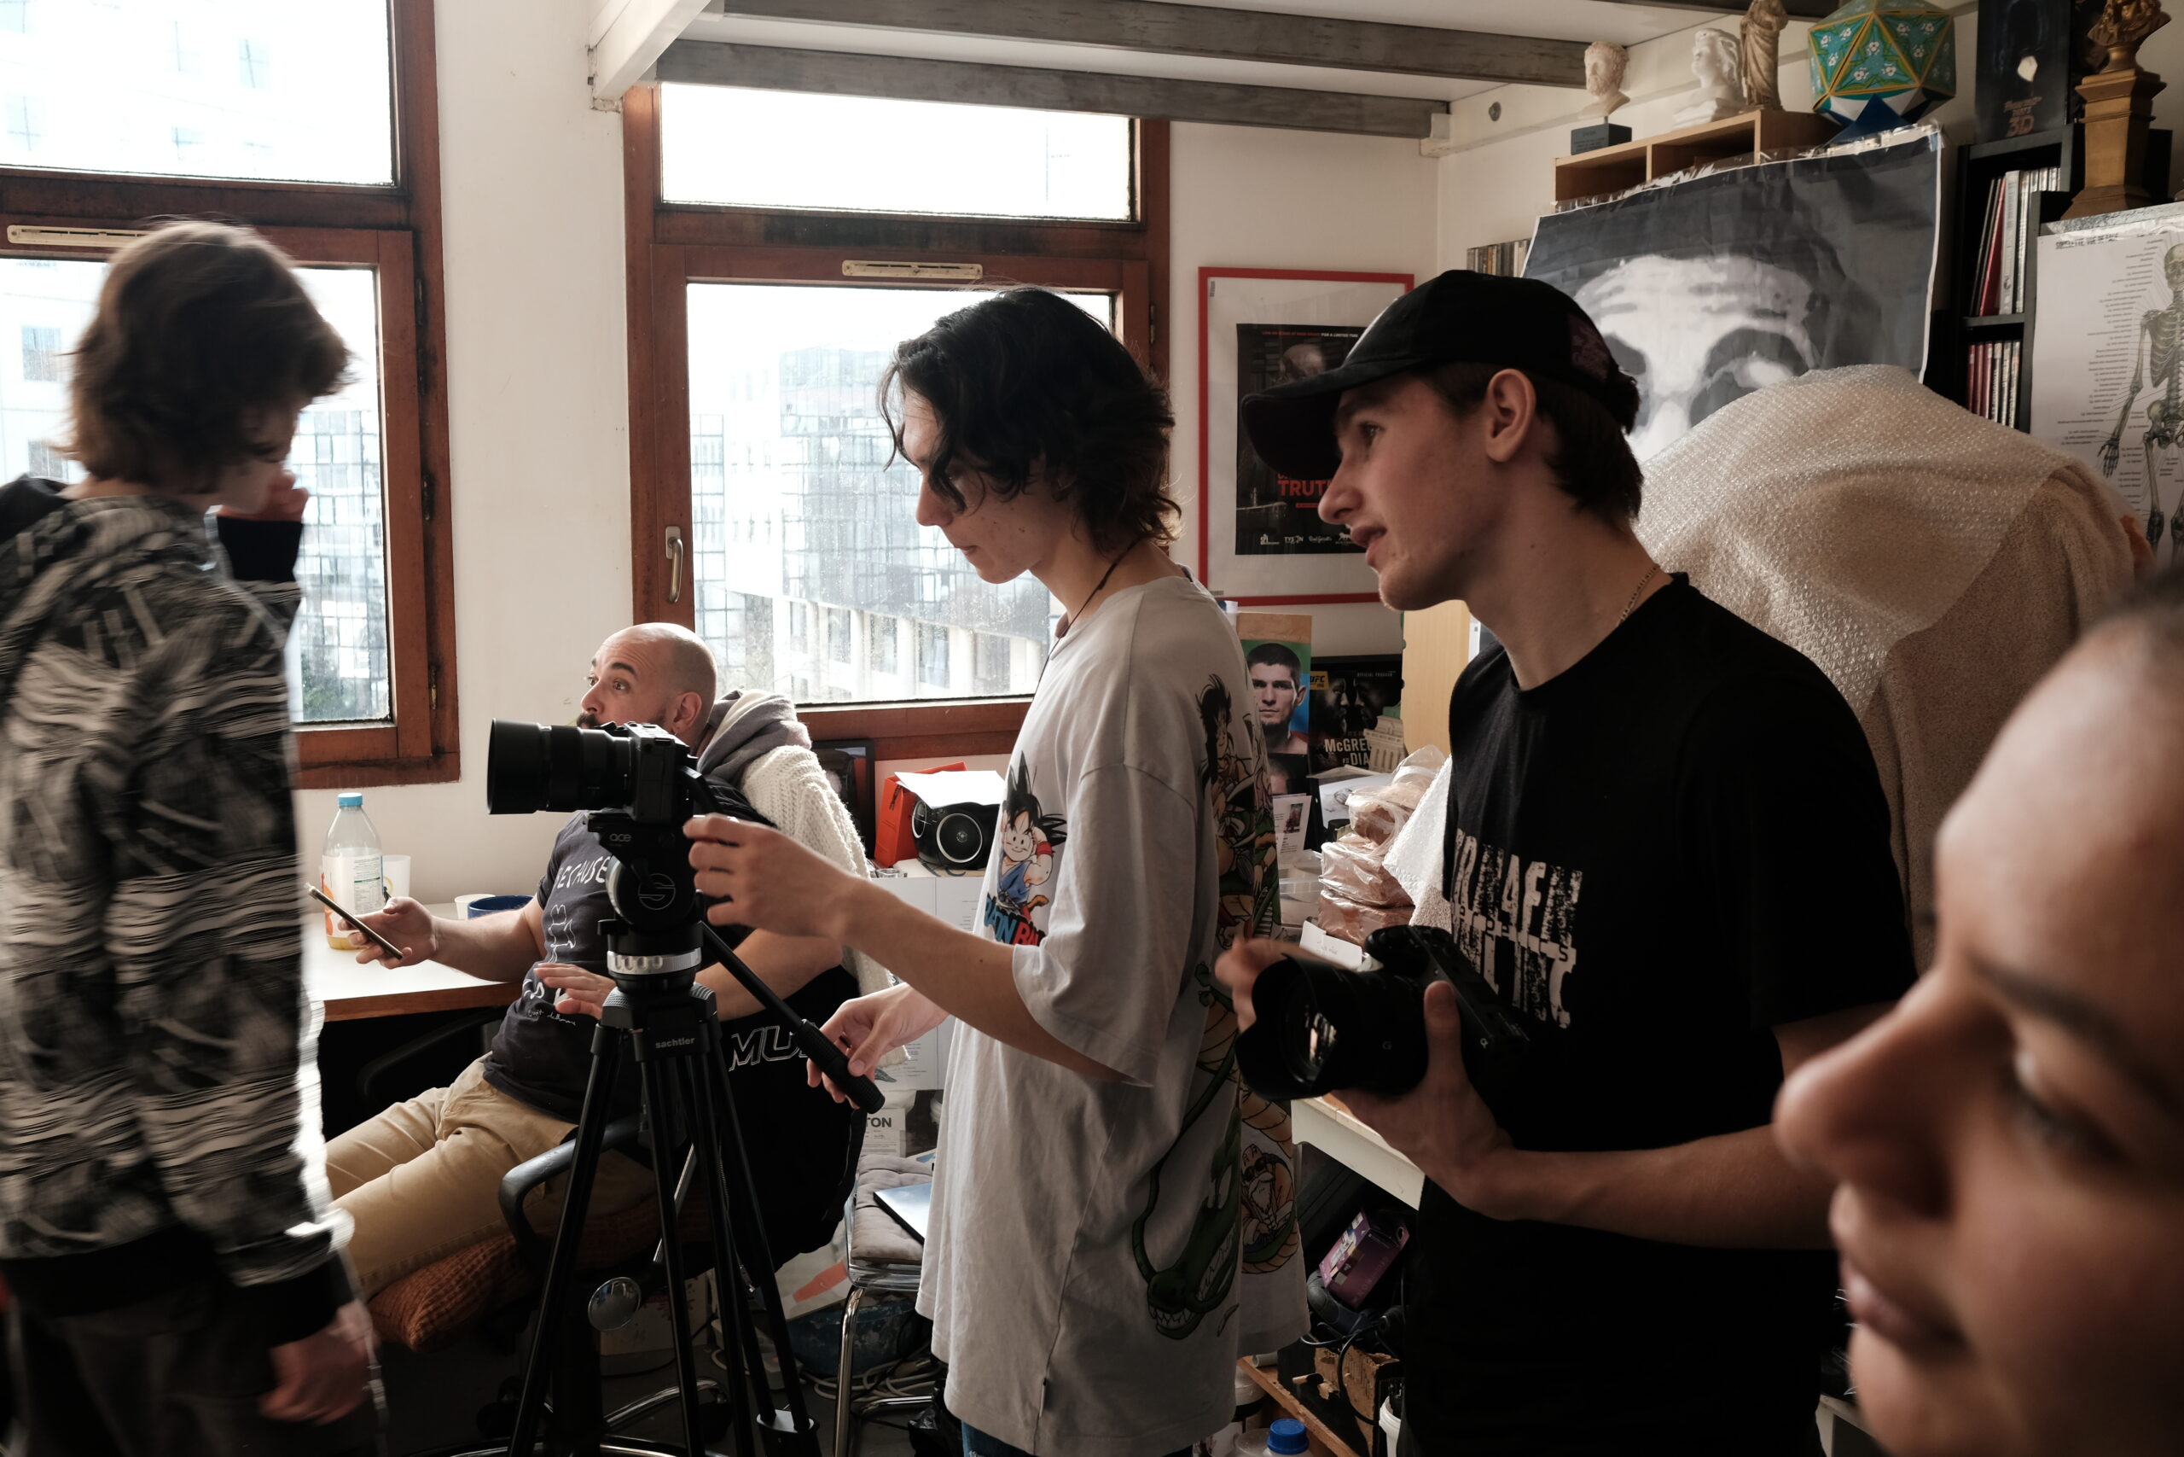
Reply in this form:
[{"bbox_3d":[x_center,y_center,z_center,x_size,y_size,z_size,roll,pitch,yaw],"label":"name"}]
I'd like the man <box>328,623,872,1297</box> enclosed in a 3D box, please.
[{"bbox_3d":[-0.849,0.499,3.179,0.900,1.270,0.630,-5,8,-38],"label":"man"}]

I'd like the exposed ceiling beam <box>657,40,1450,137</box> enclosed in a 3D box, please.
[{"bbox_3d":[-0.041,-1.268,4.249,1.712,0.088,0.078,-3,7,-23],"label":"exposed ceiling beam"}]

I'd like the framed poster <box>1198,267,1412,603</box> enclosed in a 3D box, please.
[{"bbox_3d":[0.473,-0.627,4.602,0.524,0.713,0.025,-3,7,-23],"label":"framed poster"}]

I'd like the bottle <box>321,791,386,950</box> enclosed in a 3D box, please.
[{"bbox_3d":[-1.268,0.240,3.634,0.103,0.264,0.103,-3,7,-23],"label":"bottle"}]

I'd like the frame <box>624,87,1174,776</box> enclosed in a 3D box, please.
[{"bbox_3d":[-0.364,-0.601,4.282,1.131,1.323,0.080,-3,7,-23],"label":"frame"}]

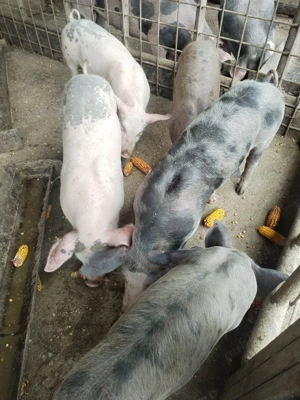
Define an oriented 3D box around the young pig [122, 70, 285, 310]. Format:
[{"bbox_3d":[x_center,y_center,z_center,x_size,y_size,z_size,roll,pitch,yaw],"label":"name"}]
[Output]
[{"bbox_3d":[0.267,-0.107,1.439,0.340,0.600,1.190,31,55,25],"label":"young pig"}]

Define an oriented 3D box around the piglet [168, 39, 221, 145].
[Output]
[{"bbox_3d":[0.277,-0.523,1.845,0.290,0.550,1.050,5,48,5],"label":"piglet"}]

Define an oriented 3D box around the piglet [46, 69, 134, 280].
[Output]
[{"bbox_3d":[-0.273,-0.170,1.520,0.330,0.560,1.110,-2,48,-2],"label":"piglet"}]

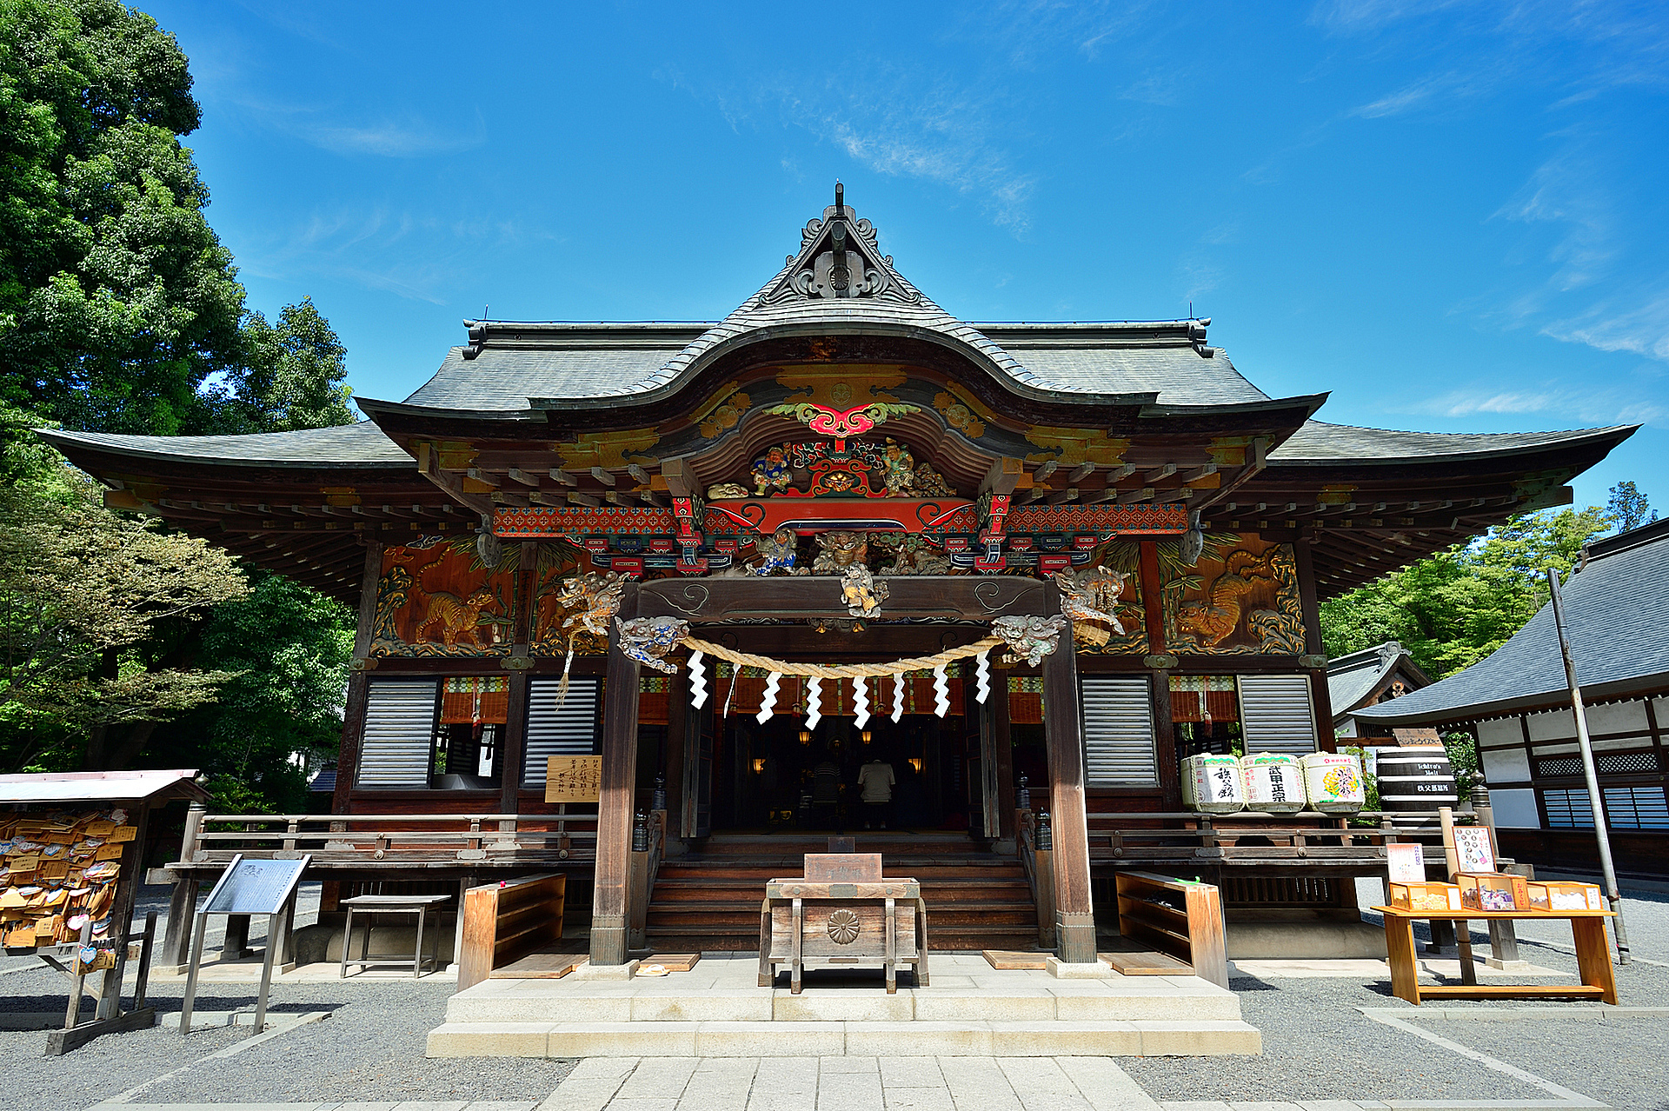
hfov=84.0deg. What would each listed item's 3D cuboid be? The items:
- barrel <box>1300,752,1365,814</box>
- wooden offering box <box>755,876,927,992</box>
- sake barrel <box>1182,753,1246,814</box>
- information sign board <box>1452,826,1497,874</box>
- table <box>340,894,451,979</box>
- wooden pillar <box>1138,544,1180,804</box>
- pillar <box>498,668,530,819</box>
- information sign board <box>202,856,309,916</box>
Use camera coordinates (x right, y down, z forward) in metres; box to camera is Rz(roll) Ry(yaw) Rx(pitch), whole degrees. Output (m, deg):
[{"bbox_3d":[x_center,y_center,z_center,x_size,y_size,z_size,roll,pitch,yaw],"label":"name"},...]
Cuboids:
[{"bbox_3d":[5.224,2.395,9.719,0.610,0.601,0.610,0,-14,0],"label":"barrel"},{"bbox_3d":[0.072,2.733,6.720,1.220,0.706,0.600,0,-15,0],"label":"wooden offering box"},{"bbox_3d":[3.972,2.397,9.722,0.610,0.598,0.610,0,-14,0],"label":"sake barrel"},{"bbox_3d":[5.450,2.506,7.877,0.314,0.375,0.030,0,-15,0],"label":"information sign board"},{"bbox_3d":[-4.240,3.653,8.907,0.865,0.670,0.630,0,-15,0],"label":"table"},{"bbox_3d":[3.689,1.405,10.642,0.195,3.290,0.195,0,-15,0],"label":"wooden pillar"},{"bbox_3d":[-3.585,2.185,10.471,0.190,1.800,0.190,0,-15,0],"label":"pillar"},{"bbox_3d":[-4.252,2.419,6.821,0.573,0.505,0.040,0,-58,0],"label":"information sign board"}]

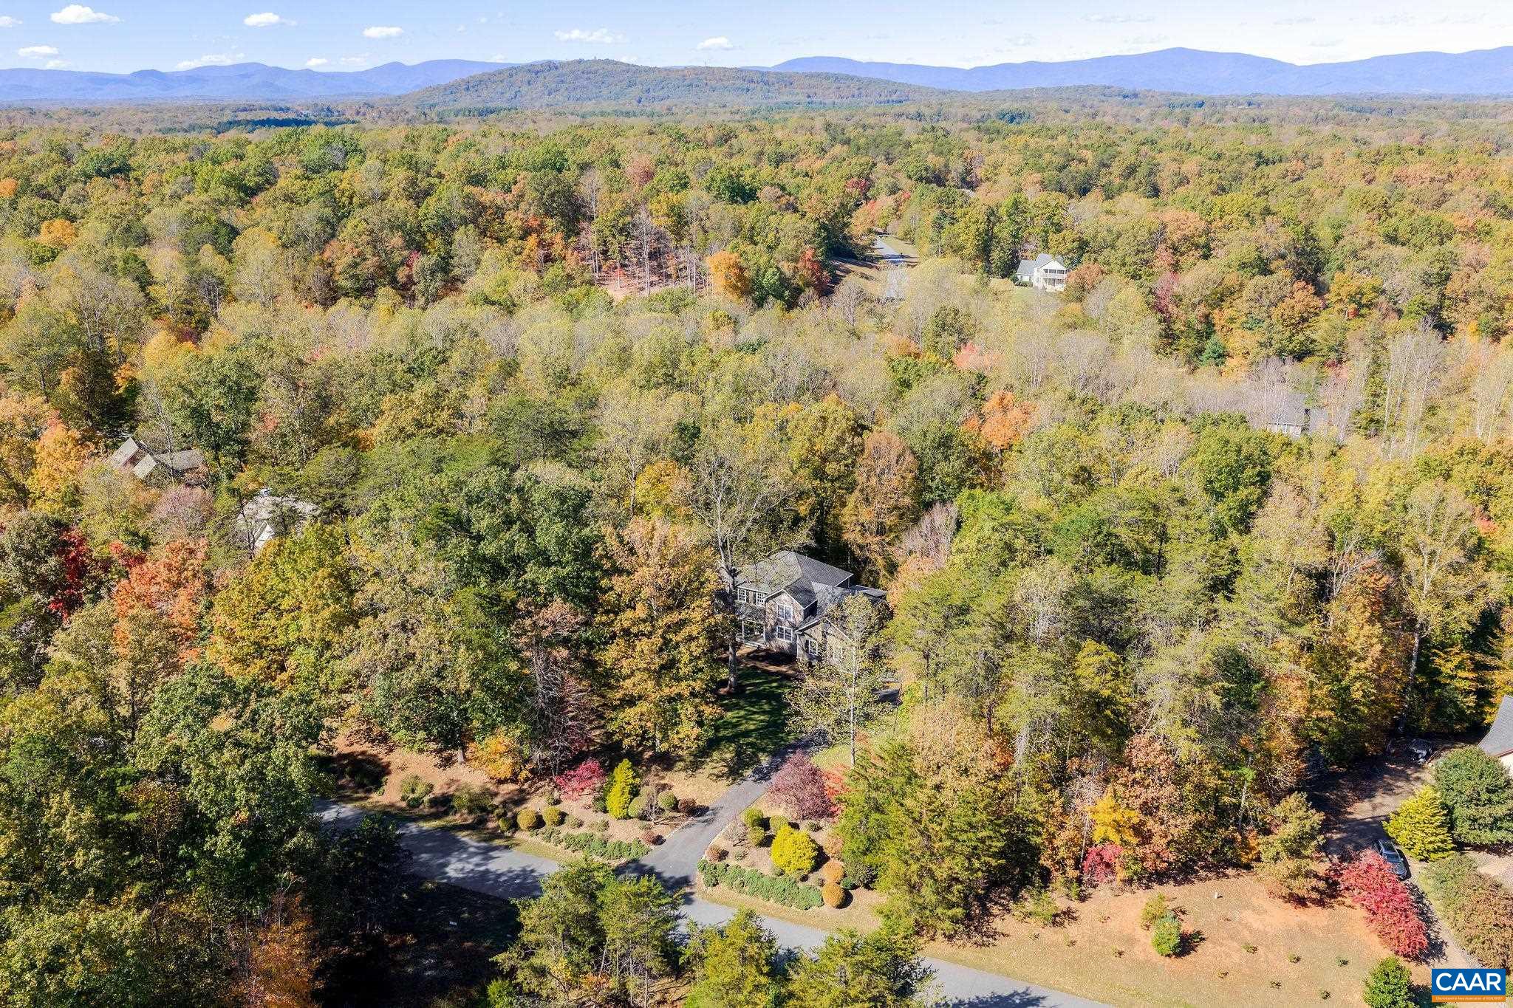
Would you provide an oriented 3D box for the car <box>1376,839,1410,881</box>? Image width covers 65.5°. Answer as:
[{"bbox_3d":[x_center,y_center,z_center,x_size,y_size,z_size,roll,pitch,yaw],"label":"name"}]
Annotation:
[{"bbox_3d":[58.000,32.132,106.965,1.840,1.550,4.600,5,20,13],"label":"car"}]

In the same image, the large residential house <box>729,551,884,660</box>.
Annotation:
[{"bbox_3d":[7.113,11.704,145.190,17.700,9.800,14.500,10,22,27],"label":"large residential house"}]

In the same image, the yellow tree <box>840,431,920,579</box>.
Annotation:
[{"bbox_3d":[16.907,1.186,157.503,10.300,21.500,10.300,0,19,0],"label":"yellow tree"}]

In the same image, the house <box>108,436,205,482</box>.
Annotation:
[{"bbox_3d":[-109.500,-6.900,214.000,13.000,8.000,18.000,-14,24,-35],"label":"house"}]

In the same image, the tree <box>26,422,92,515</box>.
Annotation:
[{"bbox_3d":[-109.226,-4.896,182.698,9.000,16.300,9.000,-12,23,-31],"label":"tree"}]

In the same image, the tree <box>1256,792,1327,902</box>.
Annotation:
[{"bbox_3d":[48.880,30.460,107.170,5.800,9.400,5.700,0,19,0],"label":"tree"}]

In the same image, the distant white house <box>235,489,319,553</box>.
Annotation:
[{"bbox_3d":[-70.411,2.953,172.858,13.000,8.000,10.500,-6,20,-17],"label":"distant white house"}]

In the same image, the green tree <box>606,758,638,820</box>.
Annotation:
[{"bbox_3d":[-12.725,26.281,109.674,2.600,5.800,2.600,0,19,0],"label":"green tree"}]

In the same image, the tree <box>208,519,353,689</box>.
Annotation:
[{"bbox_3d":[-54.200,12.900,135.000,15.800,22.500,15.500,0,19,0],"label":"tree"}]

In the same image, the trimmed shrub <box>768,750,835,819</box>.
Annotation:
[{"bbox_3d":[4.600,27.800,117.400,6.500,6.100,6.400,0,19,0],"label":"trimmed shrub"}]

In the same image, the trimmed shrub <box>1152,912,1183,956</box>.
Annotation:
[{"bbox_3d":[34.710,36.280,99.380,2.450,3.600,2.450,0,19,0],"label":"trimmed shrub"}]

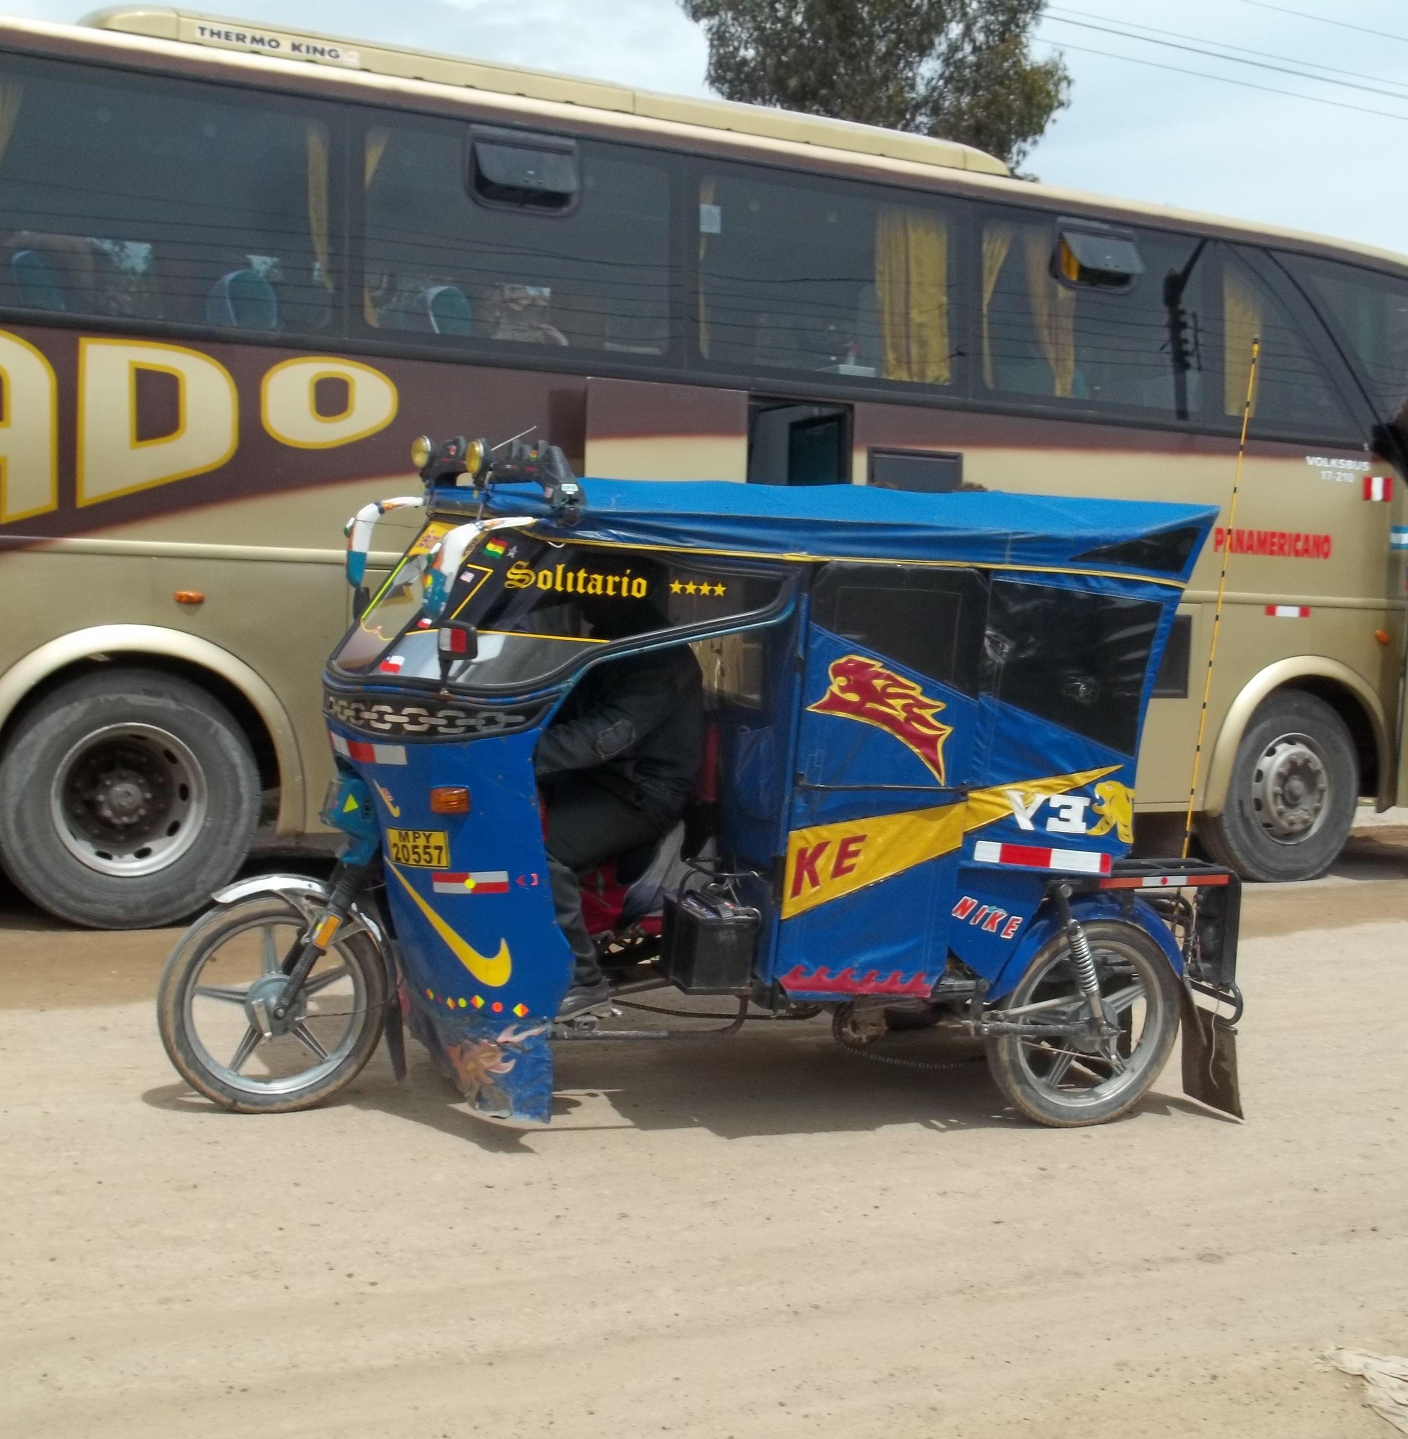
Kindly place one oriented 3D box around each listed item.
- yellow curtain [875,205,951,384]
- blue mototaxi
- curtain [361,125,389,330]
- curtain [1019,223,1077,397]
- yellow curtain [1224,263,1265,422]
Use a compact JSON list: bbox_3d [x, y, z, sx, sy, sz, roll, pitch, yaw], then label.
[{"bbox_3d":[0.989,-2.014,8.654,0.414,0.857,0.110,0,3,-26],"label":"yellow curtain"},{"bbox_3d":[0.005,0.161,5.097,2.930,1.770,1.230,1,3,-23],"label":"blue mototaxi"},{"bbox_3d":[-1.360,-2.030,7.527,0.159,0.846,0.110,0,3,-26],"label":"curtain"},{"bbox_3d":[1.687,-2.007,8.989,0.348,0.853,0.110,0,3,-26],"label":"curtain"},{"bbox_3d":[2.812,-1.980,9.530,0.271,0.809,0.110,0,3,-26],"label":"yellow curtain"}]

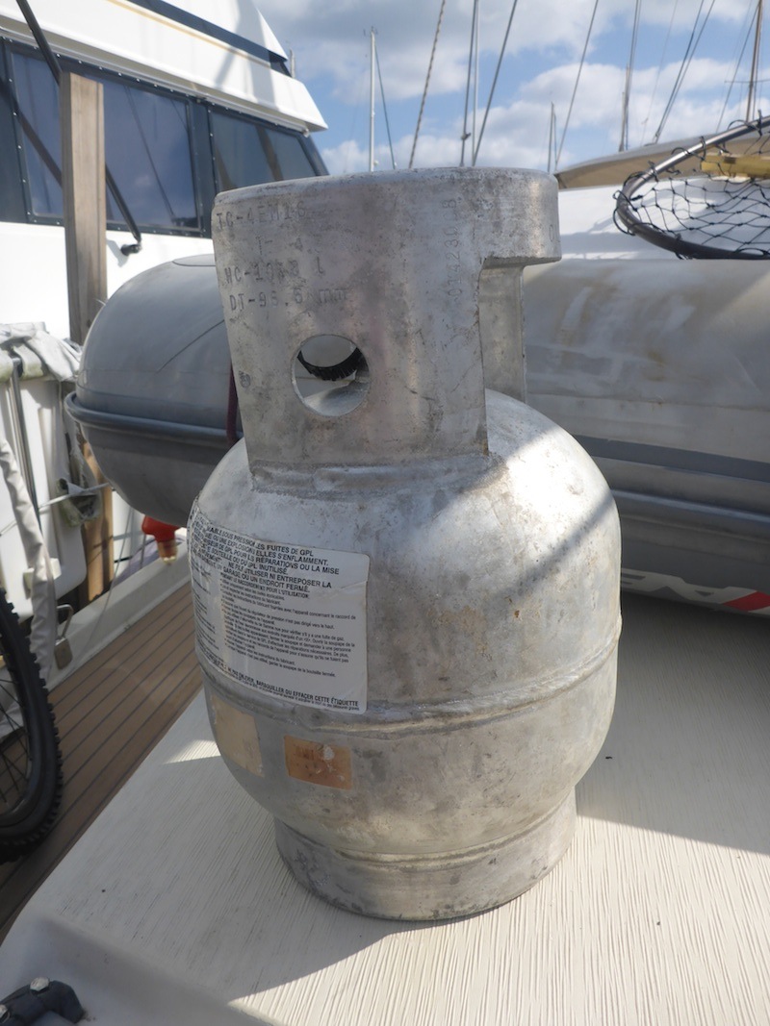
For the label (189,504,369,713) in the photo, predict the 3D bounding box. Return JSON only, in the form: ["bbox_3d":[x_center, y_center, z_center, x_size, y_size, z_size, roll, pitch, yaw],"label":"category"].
[{"bbox_3d":[-0.067,0.047,0.435,0.148,0.079,0.033,13,24,41],"label":"label"}]

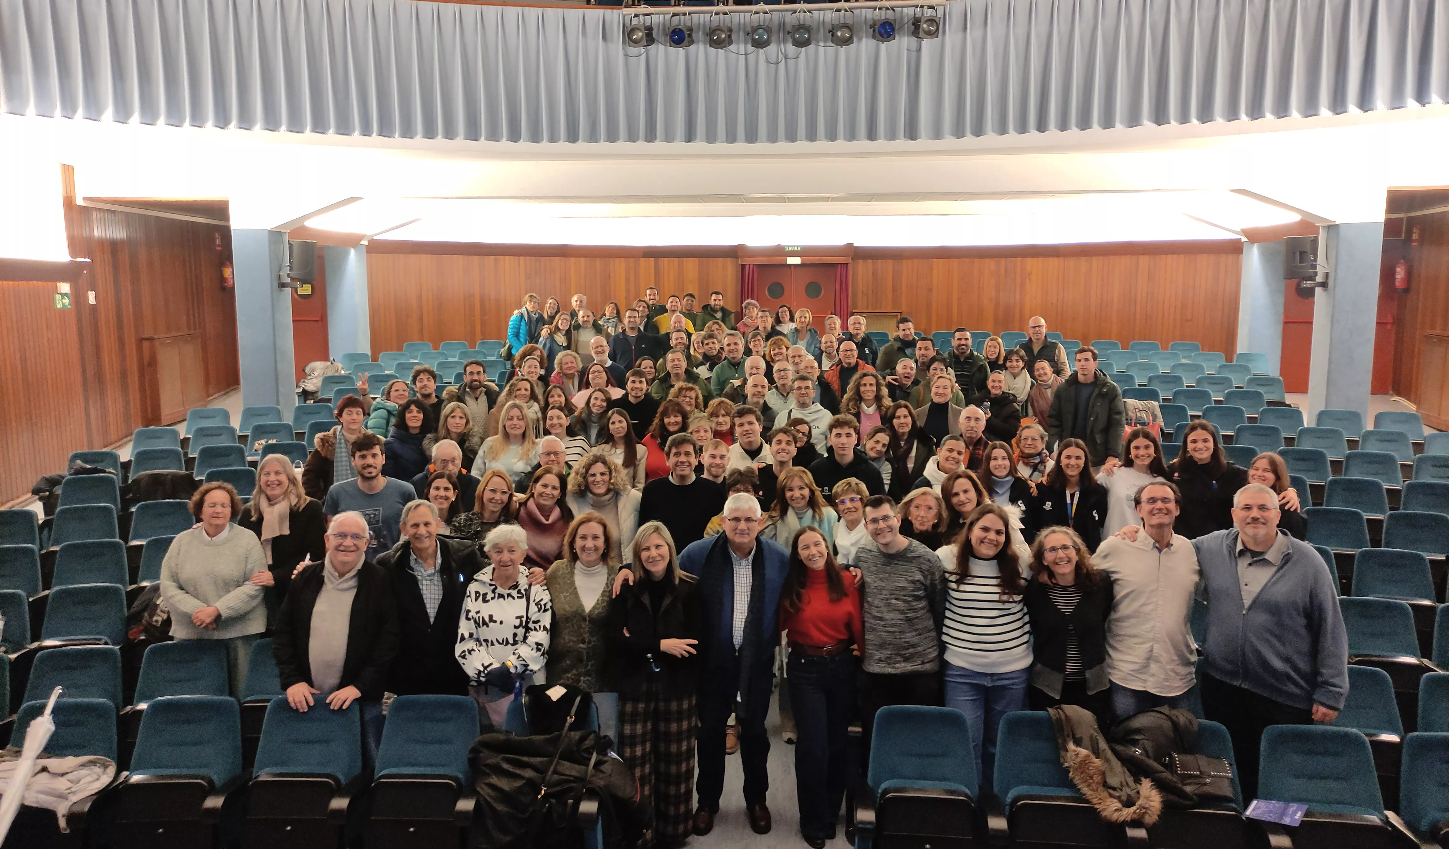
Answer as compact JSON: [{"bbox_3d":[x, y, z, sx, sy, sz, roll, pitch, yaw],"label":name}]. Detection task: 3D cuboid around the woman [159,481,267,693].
[{"bbox_3d":[-2.825,1.107,5.799,0.580,1.610,0.370,-3,8,-23],"label":"woman"}]

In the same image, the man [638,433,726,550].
[{"bbox_3d":[-0.268,0.958,6.721,0.560,1.818,0.330,0,8,-2],"label":"man"}]

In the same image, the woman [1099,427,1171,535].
[{"bbox_3d":[2.585,0.864,6.577,0.520,1.700,0.320,2,7,19],"label":"woman"}]

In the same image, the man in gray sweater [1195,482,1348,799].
[{"bbox_3d":[2.597,1.186,4.998,0.760,1.850,0.440,3,8,25],"label":"man in gray sweater"}]

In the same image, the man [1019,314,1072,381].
[{"bbox_3d":[3.322,-0.235,11.025,0.540,1.798,0.330,2,8,14],"label":"man"}]

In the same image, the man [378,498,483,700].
[{"bbox_3d":[-1.461,1.205,5.167,0.600,1.700,0.340,-2,7,-13],"label":"man"}]

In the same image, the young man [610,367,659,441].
[{"bbox_3d":[-0.775,0.385,9.129,0.520,1.750,0.340,0,8,-3],"label":"young man"}]

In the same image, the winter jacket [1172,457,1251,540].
[{"bbox_3d":[2.999,0.550,6.498,0.560,0.700,0.340,3,8,21],"label":"winter jacket"}]

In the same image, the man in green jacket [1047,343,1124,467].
[{"bbox_3d":[3.461,0.172,10.173,0.700,1.839,0.380,2,8,14],"label":"man in green jacket"}]

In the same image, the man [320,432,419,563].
[{"bbox_3d":[-2.050,0.947,6.206,0.550,1.806,0.300,-2,8,-13],"label":"man"}]

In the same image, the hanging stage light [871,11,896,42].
[{"bbox_3d":[1.681,-4.207,11.068,0.240,0.310,0.280,0,7,-1],"label":"hanging stage light"}]

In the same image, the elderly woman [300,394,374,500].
[{"bbox_3d":[-3.065,0.596,8.613,0.620,1.693,0.420,-2,8,-17],"label":"elderly woman"}]

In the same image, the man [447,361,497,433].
[{"bbox_3d":[-2.359,0.281,9.969,0.560,1.782,0.380,-2,8,-11],"label":"man"}]

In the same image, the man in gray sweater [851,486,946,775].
[{"bbox_3d":[0.878,1.211,5.253,0.530,1.760,0.340,1,8,8],"label":"man in gray sweater"}]

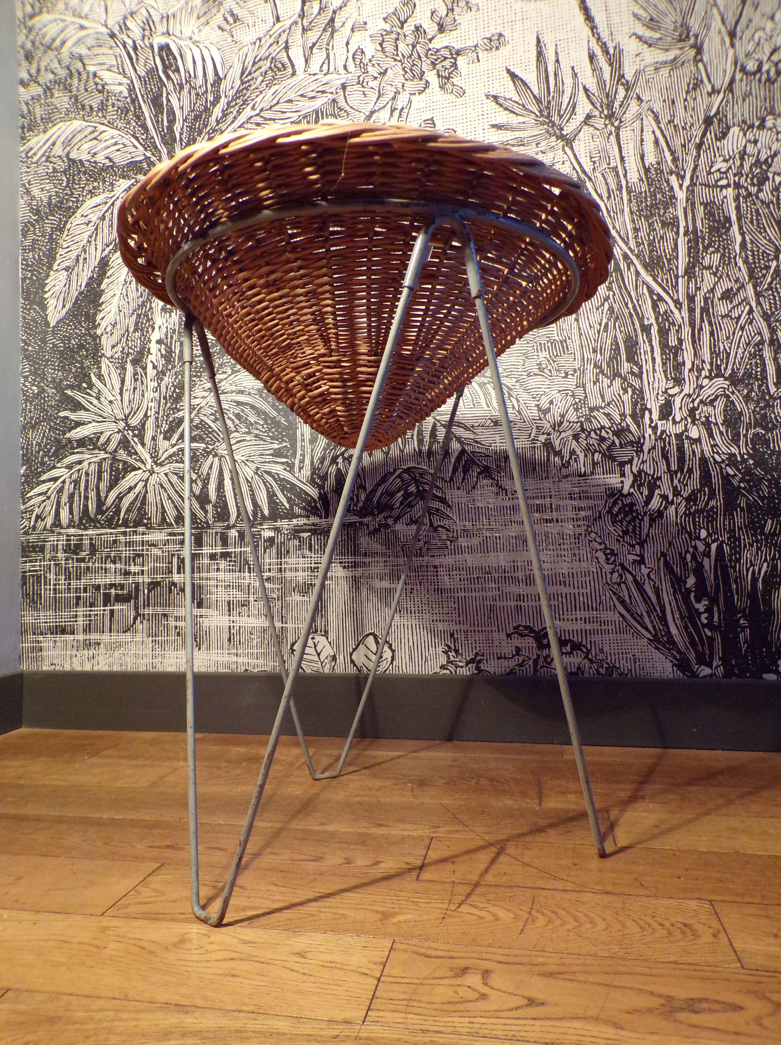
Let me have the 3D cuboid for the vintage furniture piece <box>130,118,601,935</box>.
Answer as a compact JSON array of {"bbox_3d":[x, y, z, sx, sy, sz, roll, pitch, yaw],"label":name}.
[{"bbox_3d":[-0.017,0.020,0.709,0.473,0.567,0.473,-1,-2,3],"label":"vintage furniture piece"}]

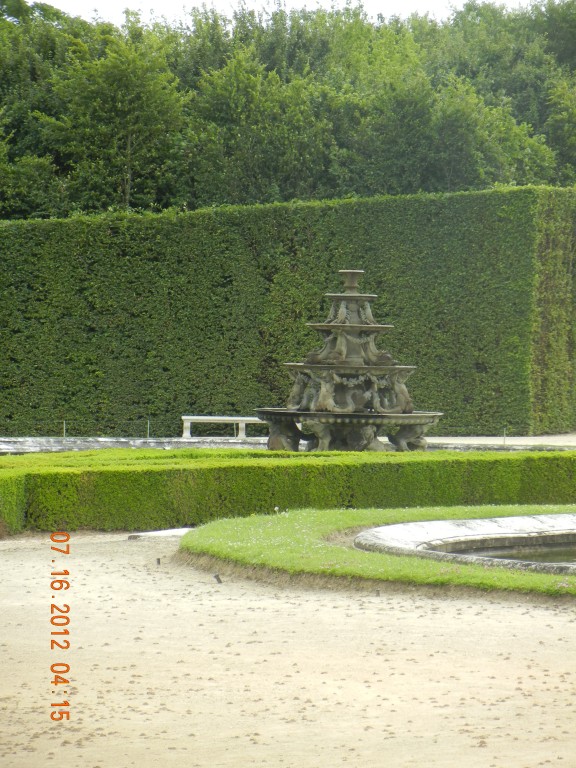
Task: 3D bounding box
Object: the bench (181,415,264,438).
[{"bbox_3d":[-0.999,0.966,111.500,2.630,0.484,0.450,1,1,-5],"label":"bench"}]

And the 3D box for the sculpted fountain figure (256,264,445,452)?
[{"bbox_3d":[1.265,-0.349,103.000,3.850,3.920,3.850,1,1,0],"label":"sculpted fountain figure"}]

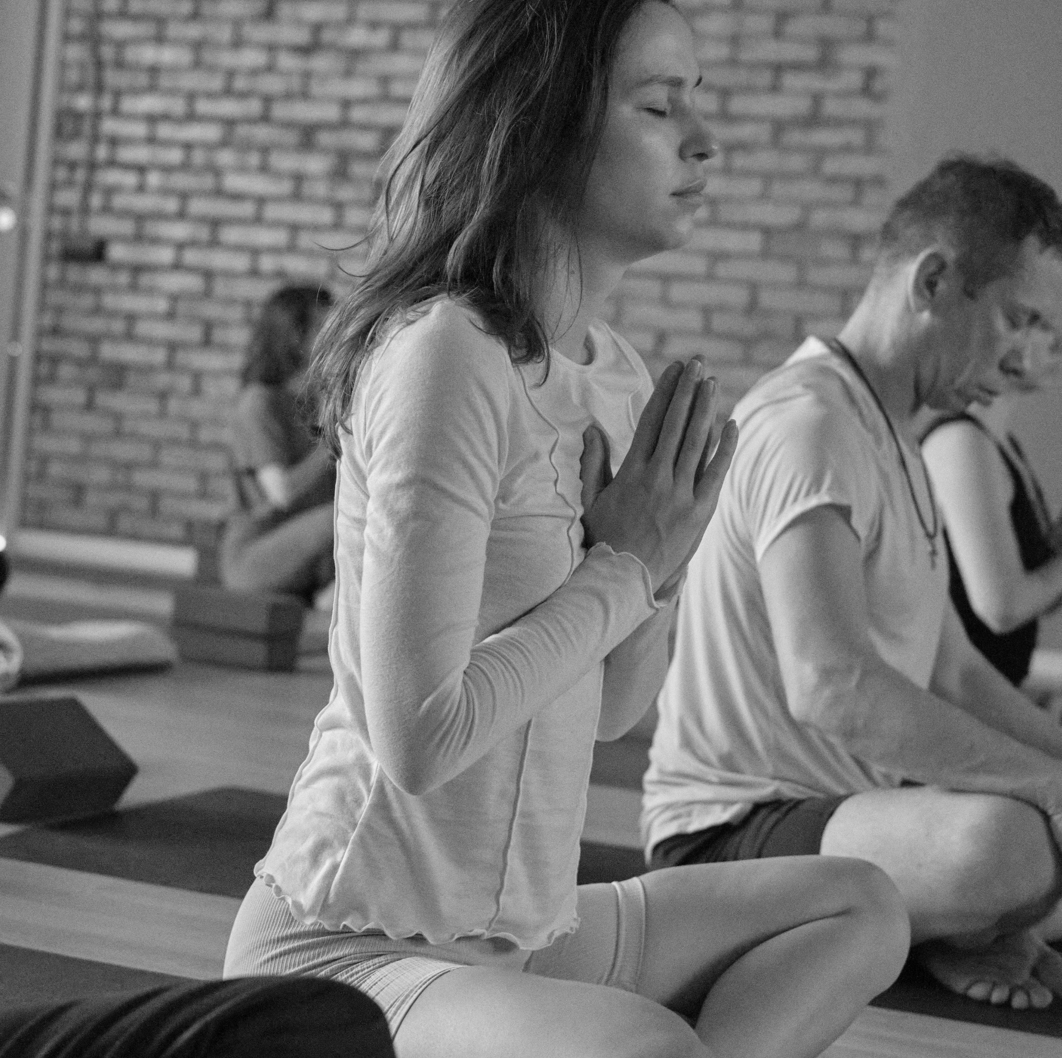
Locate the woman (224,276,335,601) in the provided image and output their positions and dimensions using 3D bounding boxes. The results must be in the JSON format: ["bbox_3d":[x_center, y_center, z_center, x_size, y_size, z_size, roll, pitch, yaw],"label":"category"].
[{"bbox_3d":[-0.468,-0.147,5.919,0.660,0.870,0.560,6,2,19],"label":"woman"}]

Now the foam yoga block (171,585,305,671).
[{"bbox_3d":[-0.641,0.219,5.132,0.227,0.150,0.147,6,2,18],"label":"foam yoga block"}]

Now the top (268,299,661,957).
[{"bbox_3d":[-0.049,0.066,1.807,0.339,0.470,0.420,6,2,22],"label":"top"}]

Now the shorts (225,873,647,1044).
[{"bbox_3d":[-0.107,0.341,1.829,0.310,0.225,0.390,6,2,22],"label":"shorts"}]

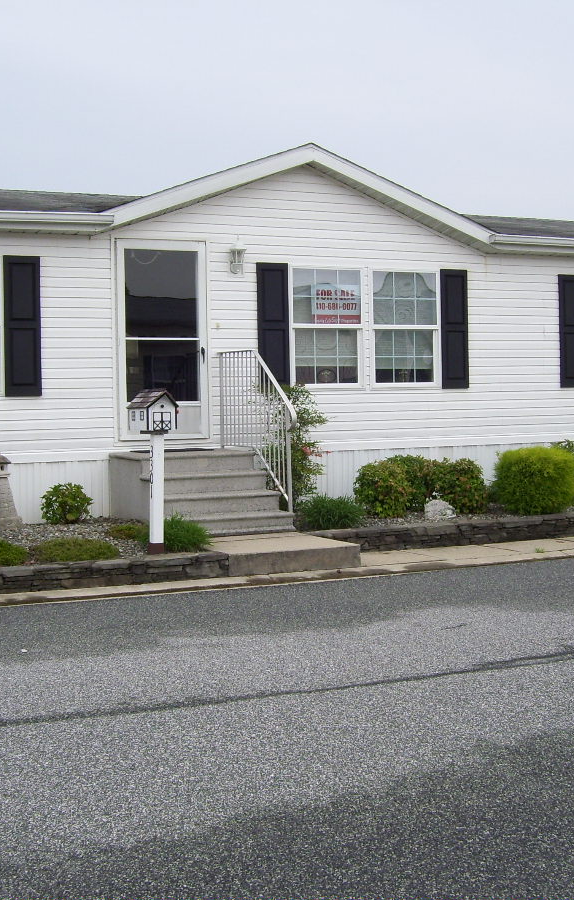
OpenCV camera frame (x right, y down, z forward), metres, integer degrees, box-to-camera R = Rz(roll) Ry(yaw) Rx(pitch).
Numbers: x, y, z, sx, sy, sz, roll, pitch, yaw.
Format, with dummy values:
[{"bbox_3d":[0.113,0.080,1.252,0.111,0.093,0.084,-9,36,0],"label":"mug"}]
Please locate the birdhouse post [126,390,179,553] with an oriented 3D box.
[{"bbox_3d":[-1.099,0.176,10.322,0.290,1.345,0.520,-2,3,-26],"label":"birdhouse post"}]

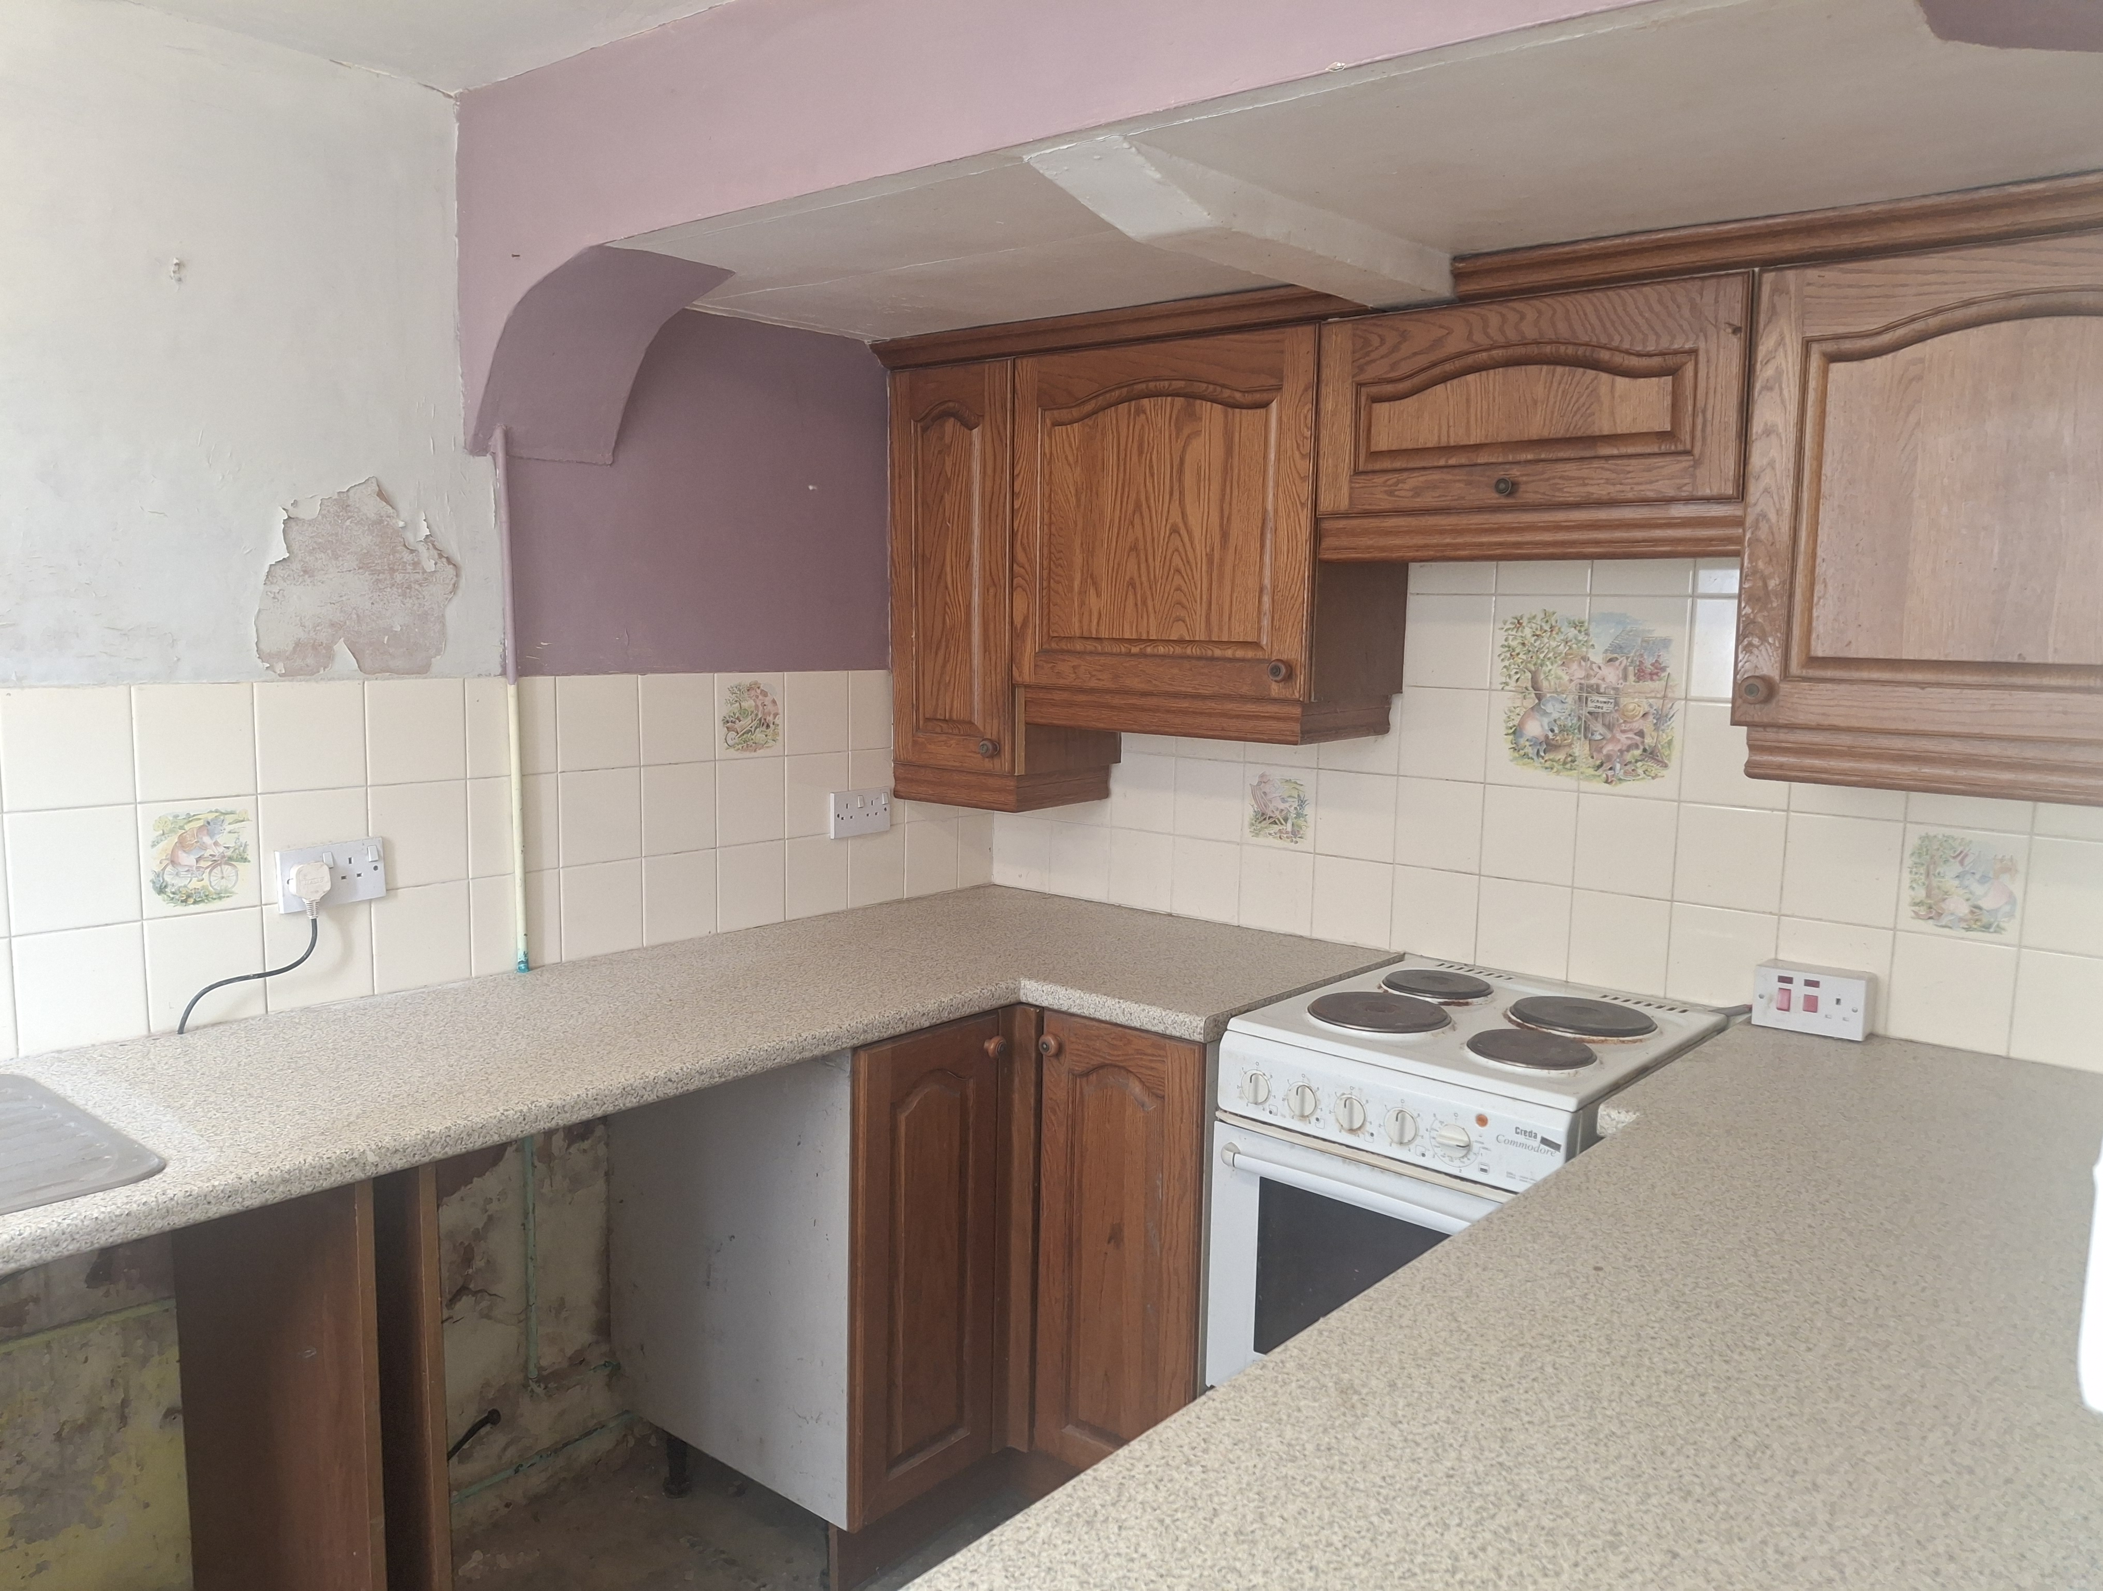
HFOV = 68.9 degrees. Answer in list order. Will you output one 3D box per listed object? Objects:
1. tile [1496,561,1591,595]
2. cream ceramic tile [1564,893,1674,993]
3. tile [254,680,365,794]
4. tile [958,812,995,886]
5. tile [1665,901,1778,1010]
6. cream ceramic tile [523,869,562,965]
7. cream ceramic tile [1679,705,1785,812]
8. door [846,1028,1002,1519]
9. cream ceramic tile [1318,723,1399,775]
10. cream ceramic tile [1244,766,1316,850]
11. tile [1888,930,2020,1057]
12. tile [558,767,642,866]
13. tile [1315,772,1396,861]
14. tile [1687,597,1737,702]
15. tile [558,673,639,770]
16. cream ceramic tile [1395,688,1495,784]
[{"bbox_3d":[0.762,-0.385,2.366,0.149,0.149,0.009,7,9,39],"label":"tile"},{"bbox_3d":[0.862,0.225,2.325,0.150,0.147,0.008,7,9,40],"label":"cream ceramic tile"},{"bbox_3d":[-1.014,-0.081,2.095,0.008,0.150,0.150,7,9,40],"label":"tile"},{"bbox_3d":[-0.160,0.118,3.182,0.010,0.151,0.105,7,9,40],"label":"tile"},{"bbox_3d":[0.987,0.241,2.257,0.150,0.150,0.010,7,9,39],"label":"tile"},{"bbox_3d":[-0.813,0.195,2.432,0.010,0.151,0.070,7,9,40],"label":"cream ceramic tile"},{"bbox_3d":[1.003,-0.059,2.245,0.150,0.150,0.007,7,9,39],"label":"cream ceramic tile"},{"bbox_3d":[-0.186,0.689,2.267,0.025,0.712,0.285,7,9,40],"label":"door"},{"bbox_3d":[0.523,-0.115,2.579,0.150,0.150,0.008,7,9,40],"label":"cream ceramic tile"},{"bbox_3d":[0.415,0.022,2.748,0.150,0.150,0.007,7,9,39],"label":"cream ceramic tile"},{"bbox_3d":[1.235,0.269,2.097,0.151,0.151,0.010,7,9,39],"label":"tile"},{"bbox_3d":[-0.737,0.034,2.498,0.010,0.151,0.151,7,9,40],"label":"tile"},{"bbox_3d":[0.532,0.036,2.651,0.150,0.150,0.007,7,9,39],"label":"tile"},{"bbox_3d":[1.006,-0.211,2.227,0.150,0.150,0.007,7,9,39],"label":"tile"},{"bbox_3d":[-0.735,-0.117,2.479,0.010,0.151,0.151,7,9,40],"label":"tile"},{"bbox_3d":[0.639,-0.099,2.482,0.150,0.150,0.008,7,9,40],"label":"cream ceramic tile"}]

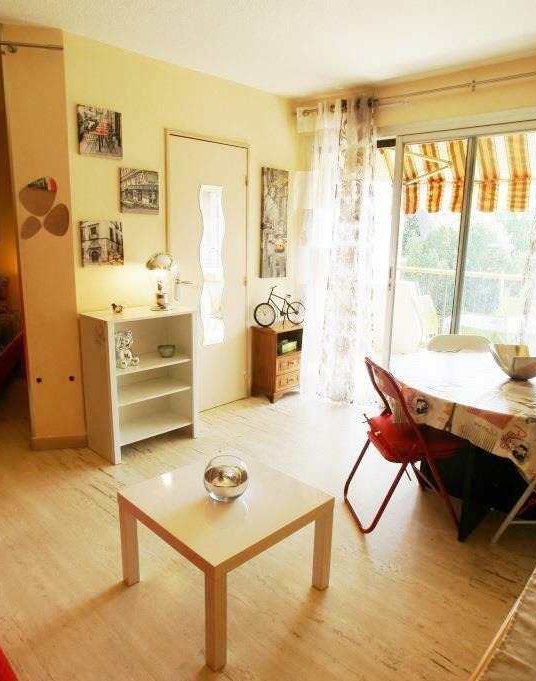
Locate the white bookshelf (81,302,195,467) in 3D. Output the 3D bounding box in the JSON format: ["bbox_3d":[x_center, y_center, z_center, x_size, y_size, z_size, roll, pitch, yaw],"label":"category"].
[{"bbox_3d":[-0.836,0.259,3.012,0.365,0.880,0.625,11,15,43],"label":"white bookshelf"}]

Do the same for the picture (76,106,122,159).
[{"bbox_3d":[-1.005,-1.250,2.750,0.030,0.272,0.277,11,15,43],"label":"picture"}]

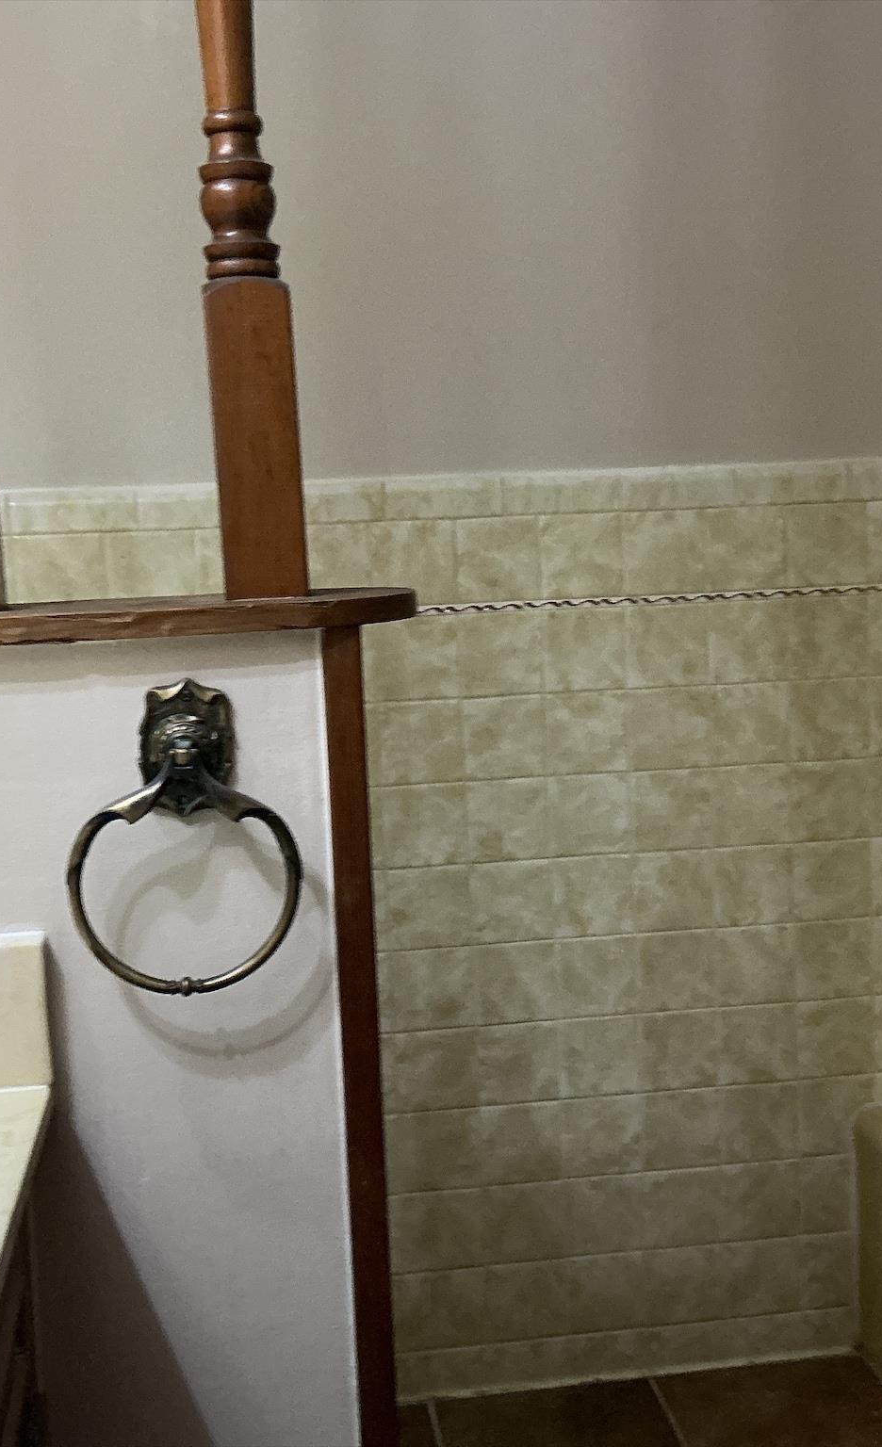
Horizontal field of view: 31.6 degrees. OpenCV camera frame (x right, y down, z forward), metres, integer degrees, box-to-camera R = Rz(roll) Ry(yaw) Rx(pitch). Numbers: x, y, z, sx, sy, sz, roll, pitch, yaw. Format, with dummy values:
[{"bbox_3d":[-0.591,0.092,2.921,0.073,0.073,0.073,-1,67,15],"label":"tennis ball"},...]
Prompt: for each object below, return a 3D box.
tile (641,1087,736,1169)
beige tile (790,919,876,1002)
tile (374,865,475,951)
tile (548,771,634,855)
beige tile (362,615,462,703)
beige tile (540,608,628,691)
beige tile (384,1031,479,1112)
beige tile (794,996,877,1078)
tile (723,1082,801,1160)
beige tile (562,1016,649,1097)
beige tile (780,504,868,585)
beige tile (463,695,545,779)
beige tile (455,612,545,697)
[{"bbox_3d":[0.326,0.546,2.102,0.107,0.107,0.009,-3,5,-7],"label":"tile"},{"bbox_3d":[0.531,0.319,2.117,0.108,0.108,0.009,-3,6,-7],"label":"beige tile"},{"bbox_3d":[-0.013,0.241,2.035,0.107,0.107,0.009,-3,5,-7],"label":"tile"},{"bbox_3d":[0.198,0.122,2.064,0.108,0.108,0.008,-3,6,-7],"label":"tile"},{"bbox_3d":[-0.032,-0.084,2.013,0.112,0.108,0.010,-3,6,-7],"label":"beige tile"},{"bbox_3d":[0.188,-0.097,2.039,0.108,0.108,0.010,-3,6,-7],"label":"beige tile"},{"bbox_3d":[-0.007,0.461,2.069,0.112,0.108,0.010,-3,6,-7],"label":"beige tile"},{"bbox_3d":[0.537,0.428,2.128,0.108,0.108,0.009,-3,6,-7],"label":"beige tile"},{"bbox_3d":[0.436,0.545,2.133,0.108,0.108,0.008,-3,6,-7],"label":"tile"},{"bbox_3d":[0.213,0.444,2.080,0.107,0.107,0.009,-3,5,-7],"label":"beige tile"},{"bbox_3d":[0.508,-0.237,2.066,0.108,0.108,0.010,-3,6,-7],"label":"beige tile"},{"bbox_3d":[0.085,0.019,2.040,0.108,0.108,0.008,-3,6,-7],"label":"beige tile"},{"bbox_3d":[0.079,-0.089,2.017,0.108,0.108,0.009,-3,6,-7],"label":"beige tile"}]

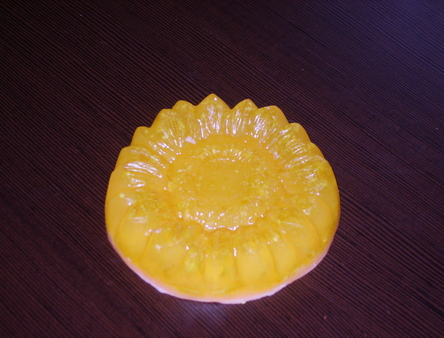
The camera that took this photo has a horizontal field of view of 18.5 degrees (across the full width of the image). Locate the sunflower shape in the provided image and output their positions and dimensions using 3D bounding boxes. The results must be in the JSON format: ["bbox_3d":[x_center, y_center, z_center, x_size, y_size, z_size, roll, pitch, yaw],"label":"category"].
[{"bbox_3d":[0.000,0.007,0.494,0.085,0.024,0.085,0,48,0],"label":"sunflower shape"}]

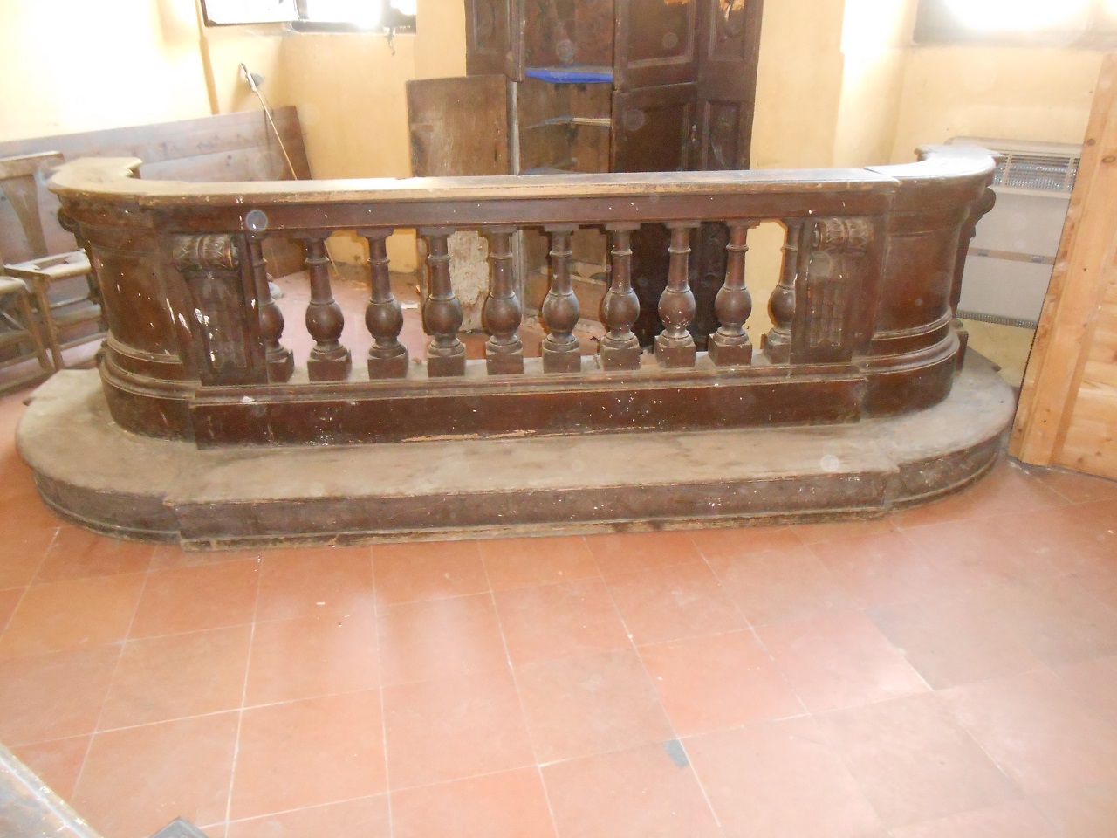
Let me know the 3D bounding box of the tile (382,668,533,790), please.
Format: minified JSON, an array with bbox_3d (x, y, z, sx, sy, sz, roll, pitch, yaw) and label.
[{"bbox_3d":[-0.219,0.664,1.806,0.298,0.020,0.298,-6,25,-12],"label":"tile"}]

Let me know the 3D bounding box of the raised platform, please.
[{"bbox_3d":[-0.071,0.044,2.945,3.678,0.160,1.096,-2,25,-4],"label":"raised platform"}]

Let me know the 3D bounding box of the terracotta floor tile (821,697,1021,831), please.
[{"bbox_3d":[0.732,0.700,1.728,0.298,0.020,0.298,-6,25,-12],"label":"terracotta floor tile"}]

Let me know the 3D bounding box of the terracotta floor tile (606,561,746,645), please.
[{"bbox_3d":[0.300,0.484,2.200,0.298,0.020,0.298,-6,25,-12],"label":"terracotta floor tile"}]

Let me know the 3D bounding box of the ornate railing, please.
[{"bbox_3d":[-0.057,-0.451,2.891,3.292,0.785,0.755,-2,25,-4],"label":"ornate railing"}]

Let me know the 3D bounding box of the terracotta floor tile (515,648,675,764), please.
[{"bbox_3d":[0.075,0.635,1.869,0.298,0.020,0.298,-6,25,-12],"label":"terracotta floor tile"}]

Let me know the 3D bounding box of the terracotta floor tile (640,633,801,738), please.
[{"bbox_3d":[0.369,0.607,1.932,0.298,0.020,0.298,-6,25,-12],"label":"terracotta floor tile"}]

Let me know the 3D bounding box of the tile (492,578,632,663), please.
[{"bbox_3d":[0.006,0.513,2.137,0.298,0.020,0.298,-6,25,-12],"label":"tile"}]

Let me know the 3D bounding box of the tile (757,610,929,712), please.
[{"bbox_3d":[0.663,0.578,1.995,0.298,0.020,0.298,-6,25,-12],"label":"tile"}]

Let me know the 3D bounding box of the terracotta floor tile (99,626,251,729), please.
[{"bbox_3d":[-0.876,0.600,1.948,0.298,0.020,0.298,-6,25,-12],"label":"terracotta floor tile"}]

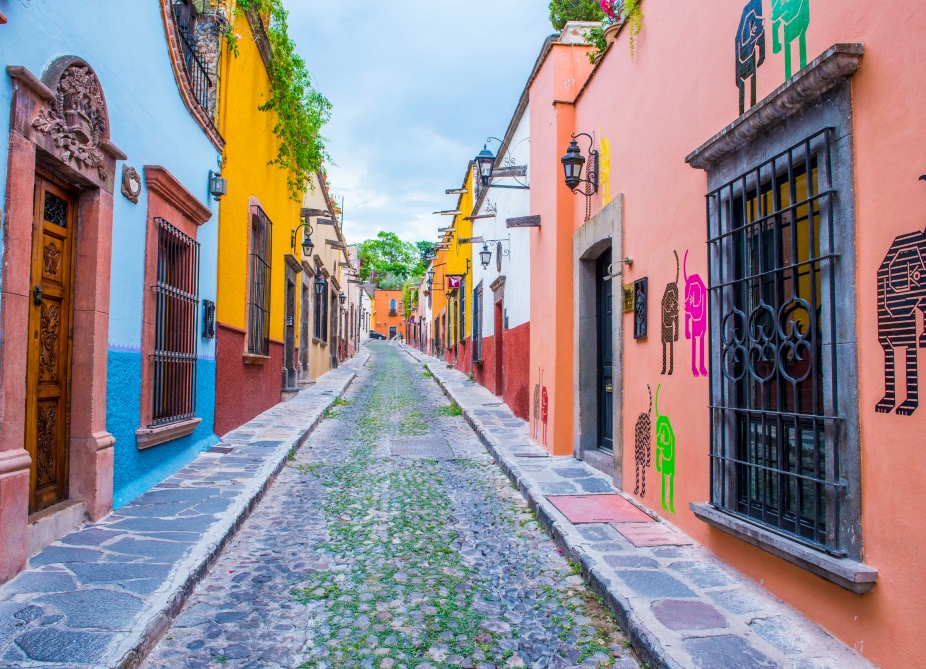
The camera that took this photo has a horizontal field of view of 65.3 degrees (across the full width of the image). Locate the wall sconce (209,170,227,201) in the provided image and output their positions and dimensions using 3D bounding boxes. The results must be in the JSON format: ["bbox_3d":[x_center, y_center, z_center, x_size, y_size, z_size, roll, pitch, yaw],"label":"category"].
[{"bbox_3d":[-3.113,-1.887,9.175,0.193,0.391,0.190,1,-3,-7],"label":"wall sconce"}]

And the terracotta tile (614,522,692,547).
[{"bbox_3d":[1.381,1.496,5.320,0.426,0.050,0.571,1,0,-5],"label":"terracotta tile"}]

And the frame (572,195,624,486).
[{"bbox_3d":[1.525,0.110,7.812,0.240,2.812,1.864,1,-3,-5],"label":"frame"}]

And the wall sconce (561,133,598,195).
[{"bbox_3d":[1.271,-1.851,7.845,0.351,0.688,0.250,1,-3,-5],"label":"wall sconce"}]

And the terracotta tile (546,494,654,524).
[{"bbox_3d":[1.149,1.496,6.137,0.692,0.050,0.992,1,0,-5],"label":"terracotta tile"}]

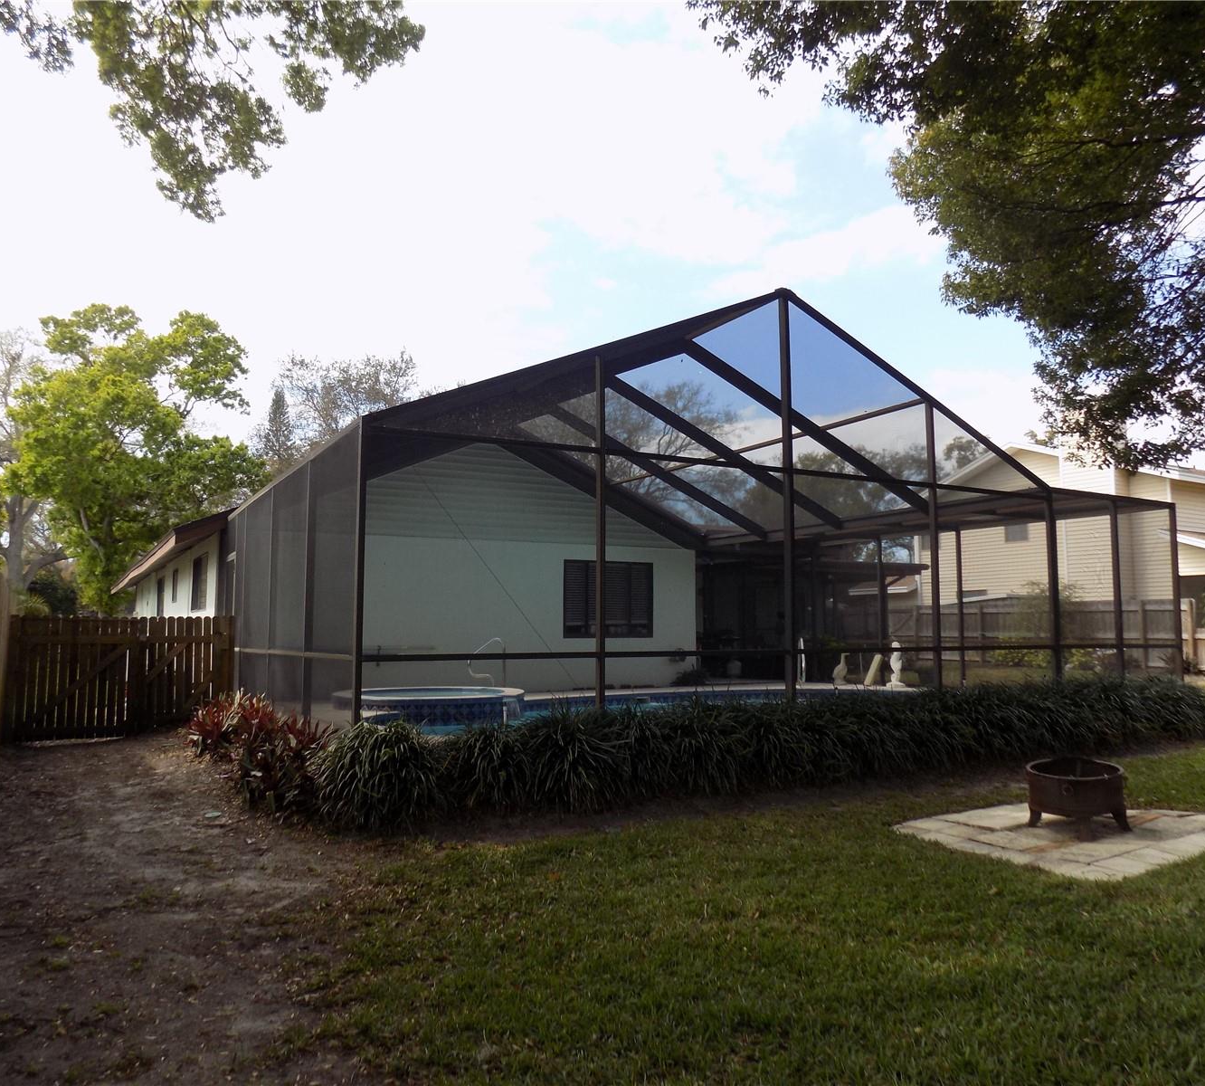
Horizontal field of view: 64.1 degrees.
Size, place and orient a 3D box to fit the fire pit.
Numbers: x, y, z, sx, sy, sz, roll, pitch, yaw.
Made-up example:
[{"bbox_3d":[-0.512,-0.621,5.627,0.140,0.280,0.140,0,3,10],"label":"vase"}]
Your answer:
[{"bbox_3d":[3.285,1.770,6.618,0.690,0.425,0.690,-3,-6,26],"label":"fire pit"}]

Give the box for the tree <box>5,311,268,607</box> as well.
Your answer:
[{"bbox_3d":[-16.907,-2.033,34.375,9.101,13.400,9.101,2,-6,-26],"label":"tree"}]

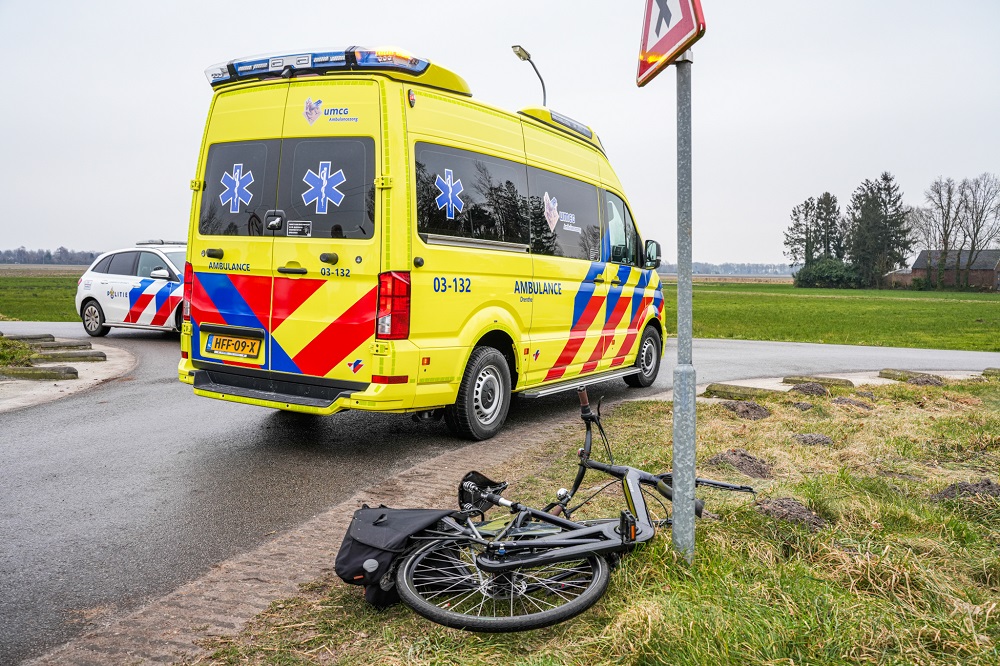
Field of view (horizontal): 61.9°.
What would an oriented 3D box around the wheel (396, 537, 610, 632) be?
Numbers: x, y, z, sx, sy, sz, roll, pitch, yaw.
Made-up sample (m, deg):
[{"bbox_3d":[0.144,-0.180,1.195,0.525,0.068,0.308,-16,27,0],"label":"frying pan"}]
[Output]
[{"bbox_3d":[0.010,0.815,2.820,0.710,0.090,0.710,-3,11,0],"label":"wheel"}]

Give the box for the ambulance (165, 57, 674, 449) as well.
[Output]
[{"bbox_3d":[-0.102,-0.716,8.041,2.150,2.740,6.040,5,5,29],"label":"ambulance"}]

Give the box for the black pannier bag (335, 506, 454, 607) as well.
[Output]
[{"bbox_3d":[-0.370,0.830,3.060,0.400,0.300,0.380,5,6,38],"label":"black pannier bag"}]

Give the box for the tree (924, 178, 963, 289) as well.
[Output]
[{"bbox_3d":[52.176,-11.882,98.000,4.600,13.200,4.600,4,5,27],"label":"tree"}]

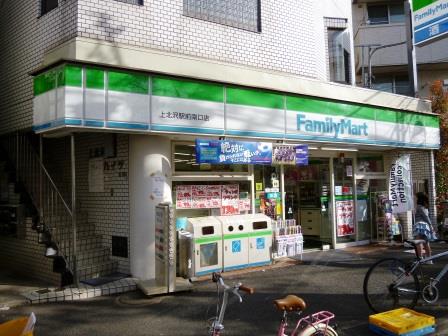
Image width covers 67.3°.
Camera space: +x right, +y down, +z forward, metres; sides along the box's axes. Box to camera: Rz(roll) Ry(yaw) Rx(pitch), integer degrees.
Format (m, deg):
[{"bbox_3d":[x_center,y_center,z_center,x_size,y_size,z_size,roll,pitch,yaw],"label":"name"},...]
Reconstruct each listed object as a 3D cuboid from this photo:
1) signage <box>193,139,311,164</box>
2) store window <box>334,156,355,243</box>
[{"bbox_3d":[0.612,-0.250,6.041,2.445,0.400,0.040,0,-3,-29],"label":"signage"},{"bbox_3d":[2.924,0.804,8.105,0.850,2.140,0.080,0,-3,-29],"label":"store window"}]

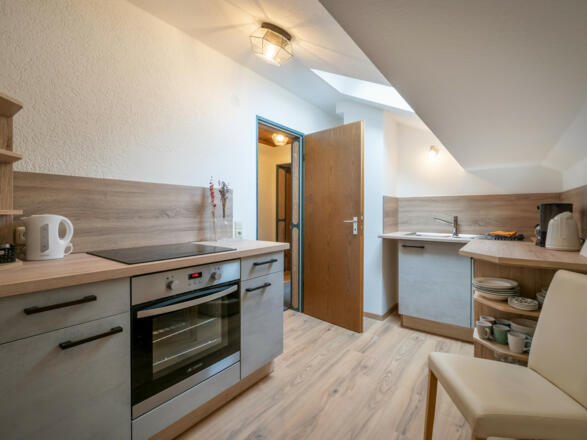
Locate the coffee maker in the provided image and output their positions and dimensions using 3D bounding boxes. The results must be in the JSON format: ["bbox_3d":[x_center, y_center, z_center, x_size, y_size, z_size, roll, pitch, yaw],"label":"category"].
[{"bbox_3d":[1.790,0.040,1.876,0.195,0.295,0.165,0,1,37],"label":"coffee maker"}]

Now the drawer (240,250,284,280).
[{"bbox_3d":[-0.356,0.298,1.901,0.420,0.135,0.400,0,1,37],"label":"drawer"}]

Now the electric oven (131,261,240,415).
[{"bbox_3d":[-0.699,0.540,1.530,0.550,0.600,0.598,0,1,37],"label":"electric oven"}]

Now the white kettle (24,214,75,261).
[{"bbox_3d":[-1.233,0.083,1.360,0.150,0.222,0.200,0,1,37],"label":"white kettle"}]

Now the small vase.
[{"bbox_3d":[-0.656,0.067,2.227,0.055,0.240,0.055,0,1,37],"label":"small vase"}]

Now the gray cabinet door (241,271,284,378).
[{"bbox_3d":[-0.356,0.659,1.903,0.420,0.585,0.400,0,1,37],"label":"gray cabinet door"}]

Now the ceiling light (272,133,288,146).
[{"bbox_3d":[-0.204,-1.256,4.250,0.270,0.170,0.270,0,1,37],"label":"ceiling light"}]

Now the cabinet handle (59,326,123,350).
[{"bbox_3d":[-0.749,0.438,1.013,0.032,0.017,0.192,0,1,37],"label":"cabinet handle"}]

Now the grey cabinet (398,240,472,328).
[{"bbox_3d":[1.469,0.585,2.760,0.600,0.730,0.550,0,1,37],"label":"grey cabinet"}]

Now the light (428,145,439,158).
[{"bbox_3d":[1.545,-0.774,2.999,0.110,0.150,0.120,0,1,37],"label":"light"}]

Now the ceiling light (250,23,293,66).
[{"bbox_3d":[-0.118,-1.018,1.597,0.270,0.155,0.270,29,19,37],"label":"ceiling light"}]

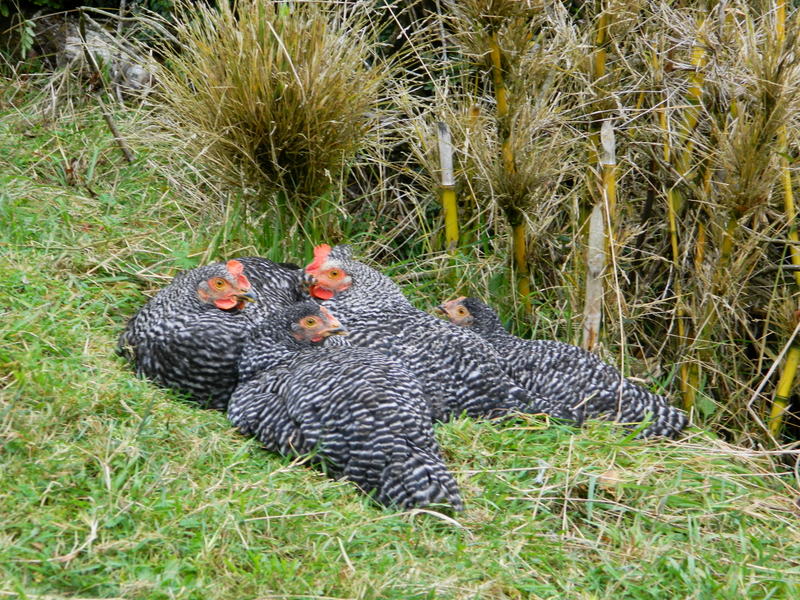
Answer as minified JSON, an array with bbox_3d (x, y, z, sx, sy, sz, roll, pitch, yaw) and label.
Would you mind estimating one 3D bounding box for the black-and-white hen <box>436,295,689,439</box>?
[{"bbox_3d":[0.222,0.094,2.750,0.370,0.180,0.175,10,21,28],"label":"black-and-white hen"}]

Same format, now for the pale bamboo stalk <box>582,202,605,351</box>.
[{"bbox_3d":[0.294,-0.036,2.950,0.023,0.238,0.023,3,18,-1],"label":"pale bamboo stalk"}]

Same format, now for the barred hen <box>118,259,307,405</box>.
[{"bbox_3d":[-0.249,0.045,2.620,0.200,0.205,0.330,8,20,23],"label":"barred hen"}]

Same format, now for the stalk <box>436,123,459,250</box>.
[{"bbox_3d":[0.077,-0.184,3.150,0.024,0.222,0.024,-5,18,2],"label":"stalk"}]

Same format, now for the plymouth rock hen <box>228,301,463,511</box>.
[{"bbox_3d":[-0.068,0.135,2.500,0.190,0.210,0.360,-15,23,-39],"label":"plymouth rock hen"}]

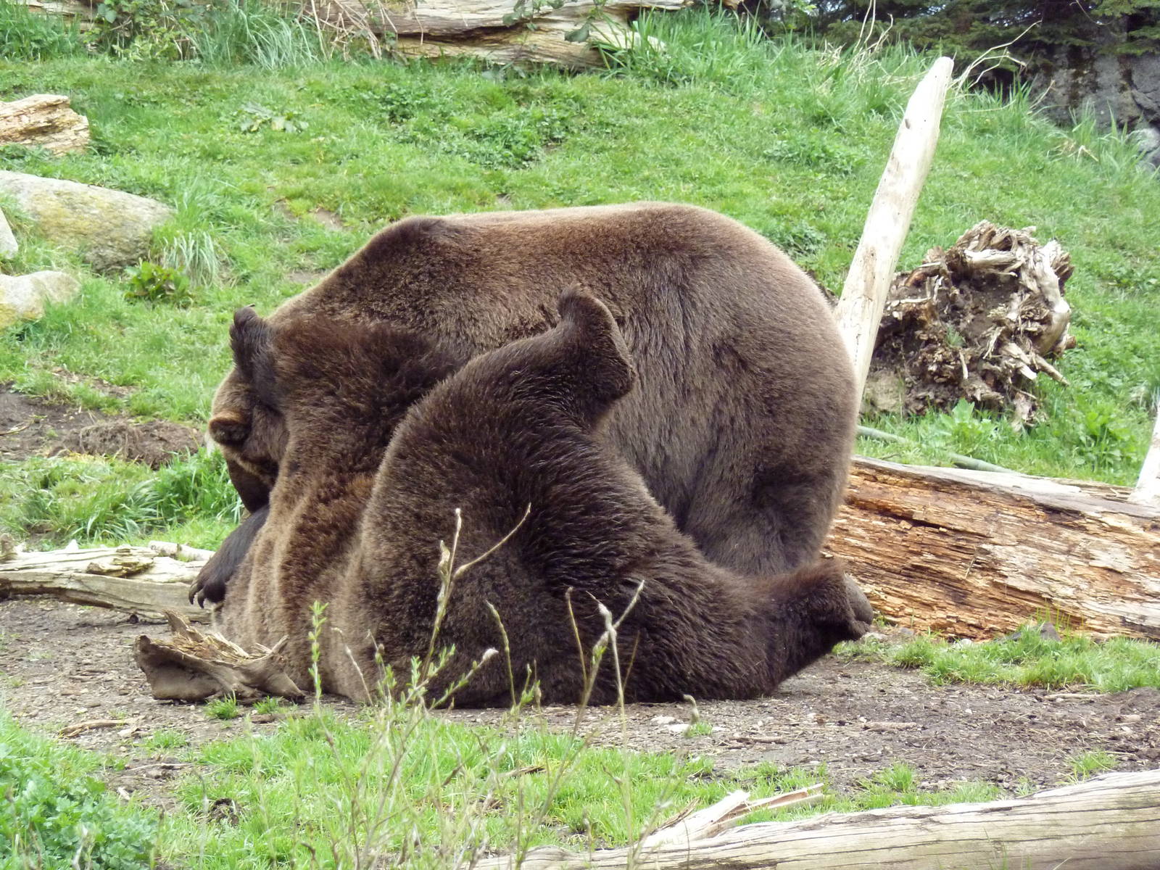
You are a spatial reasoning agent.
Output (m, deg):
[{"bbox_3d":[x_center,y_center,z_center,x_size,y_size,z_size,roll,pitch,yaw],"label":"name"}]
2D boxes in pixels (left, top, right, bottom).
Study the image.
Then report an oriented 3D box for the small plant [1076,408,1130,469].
[{"bbox_3d":[1.496,0.012,24.900,0.160,0.160,0.150,0,8,0],"label":"small plant"}]

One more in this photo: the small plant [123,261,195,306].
[{"bbox_3d":[-1.259,-0.450,26.000,0.200,0.130,0.180,0,8,0],"label":"small plant"}]

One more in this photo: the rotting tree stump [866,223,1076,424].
[{"bbox_3d":[1.140,-0.324,25.400,0.620,0.550,0.500,0,8,0],"label":"rotting tree stump"}]

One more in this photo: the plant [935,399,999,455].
[{"bbox_3d":[1.105,-0.022,24.900,0.180,0.140,0.160,0,8,0],"label":"plant"}]

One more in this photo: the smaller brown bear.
[{"bbox_3d":[-0.101,0.178,24.600,1.800,1.120,1.100,3,8,21],"label":"smaller brown bear"}]

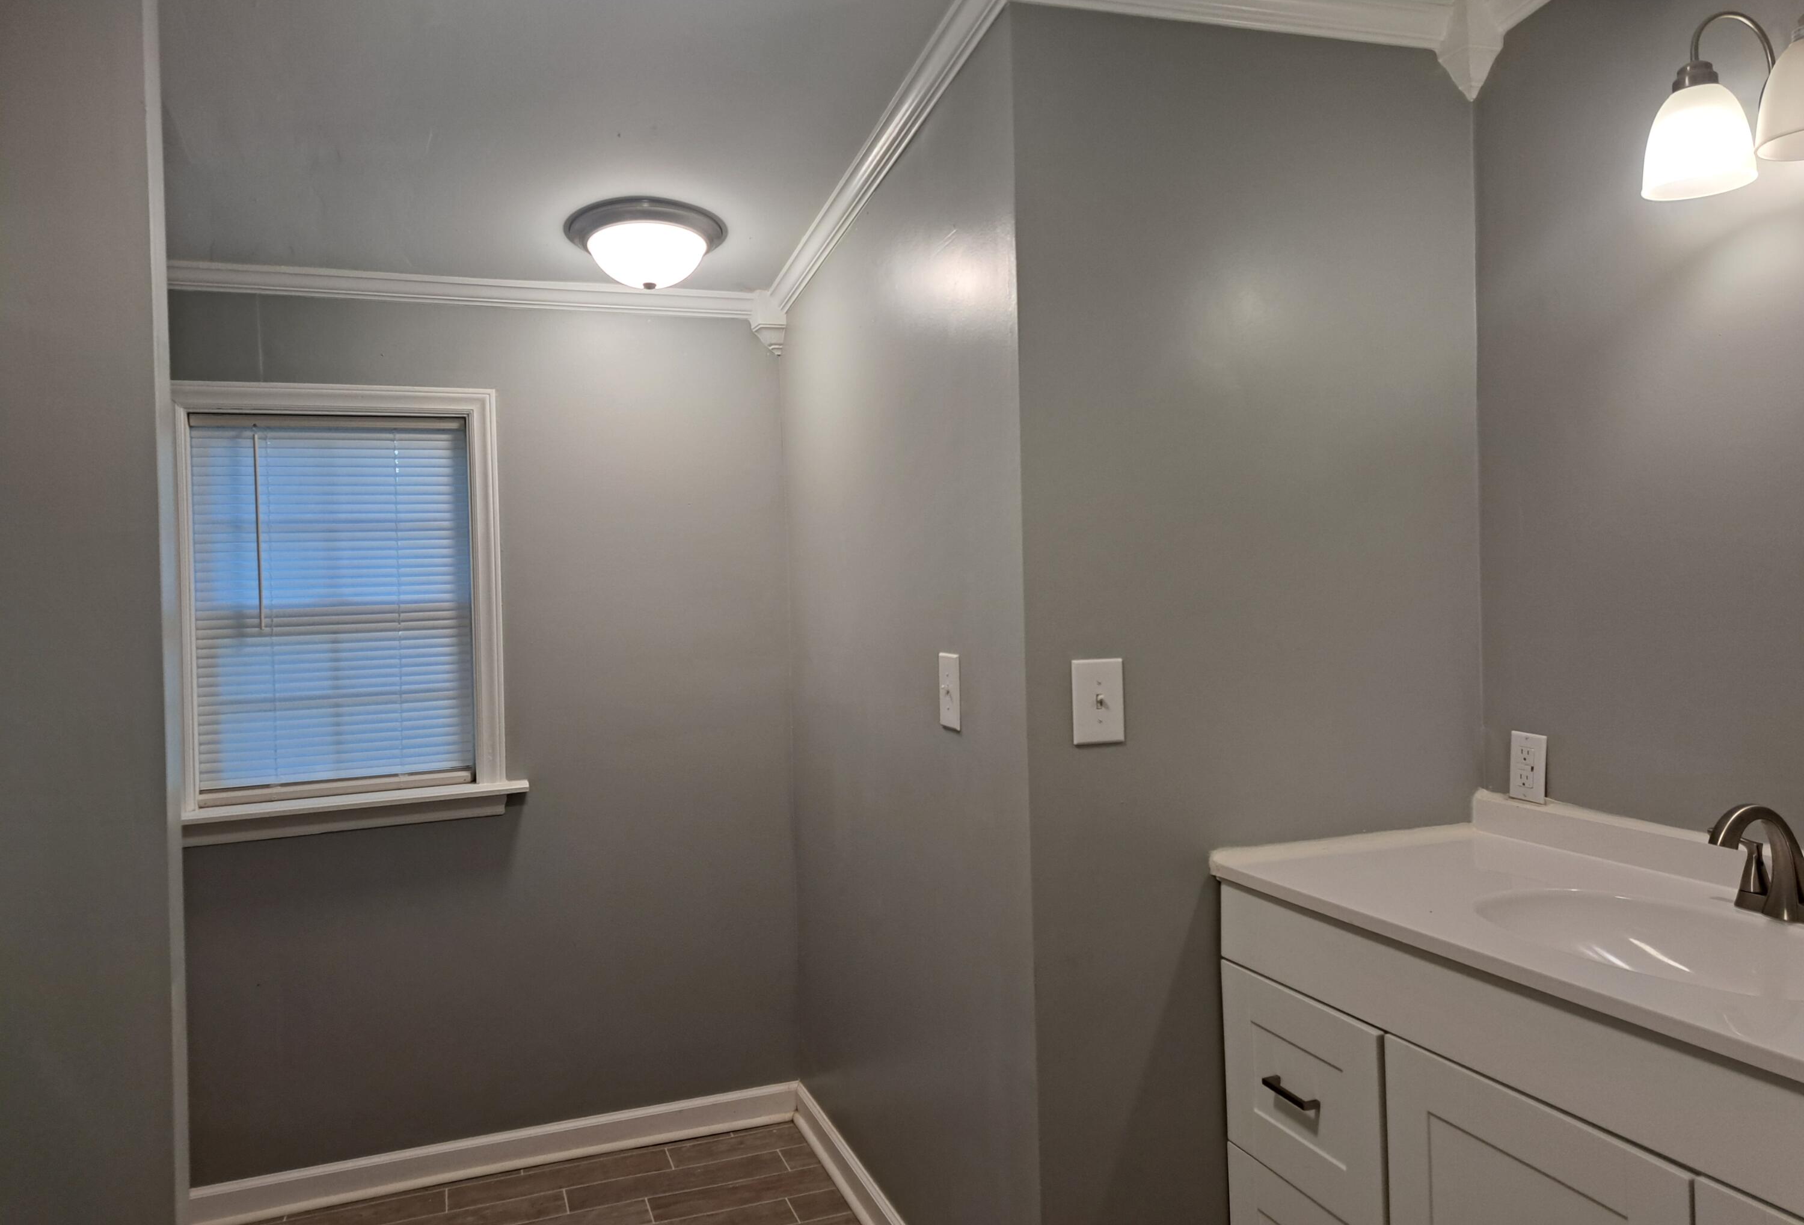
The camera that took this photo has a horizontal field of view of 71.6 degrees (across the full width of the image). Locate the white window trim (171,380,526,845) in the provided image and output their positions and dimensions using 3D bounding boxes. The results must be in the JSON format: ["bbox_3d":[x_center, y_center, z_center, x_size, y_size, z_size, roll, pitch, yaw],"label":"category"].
[{"bbox_3d":[-1.449,-0.016,3.226,0.900,1.160,0.075,-2,-1,-19],"label":"white window trim"}]

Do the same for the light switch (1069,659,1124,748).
[{"bbox_3d":[0.316,0.143,1.991,0.087,0.132,0.014,-2,-1,-17],"label":"light switch"}]

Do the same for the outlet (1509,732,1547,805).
[{"bbox_3d":[1.052,0.262,2.103,0.008,0.115,0.071,-2,-1,-17],"label":"outlet"}]

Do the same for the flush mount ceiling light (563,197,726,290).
[{"bbox_3d":[-0.603,-0.840,2.971,0.384,0.148,0.384,-2,-1,-19],"label":"flush mount ceiling light"}]

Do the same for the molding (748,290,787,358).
[{"bbox_3d":[-0.387,-0.831,3.586,0.085,0.170,0.075,-2,-1,-19],"label":"molding"}]

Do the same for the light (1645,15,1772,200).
[{"bbox_3d":[1.066,-0.670,1.629,0.205,0.245,0.130,-2,-1,-17],"label":"light"}]

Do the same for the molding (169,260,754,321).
[{"bbox_3d":[-1.166,-0.860,3.333,1.565,0.065,0.062,-2,-1,-19],"label":"molding"}]

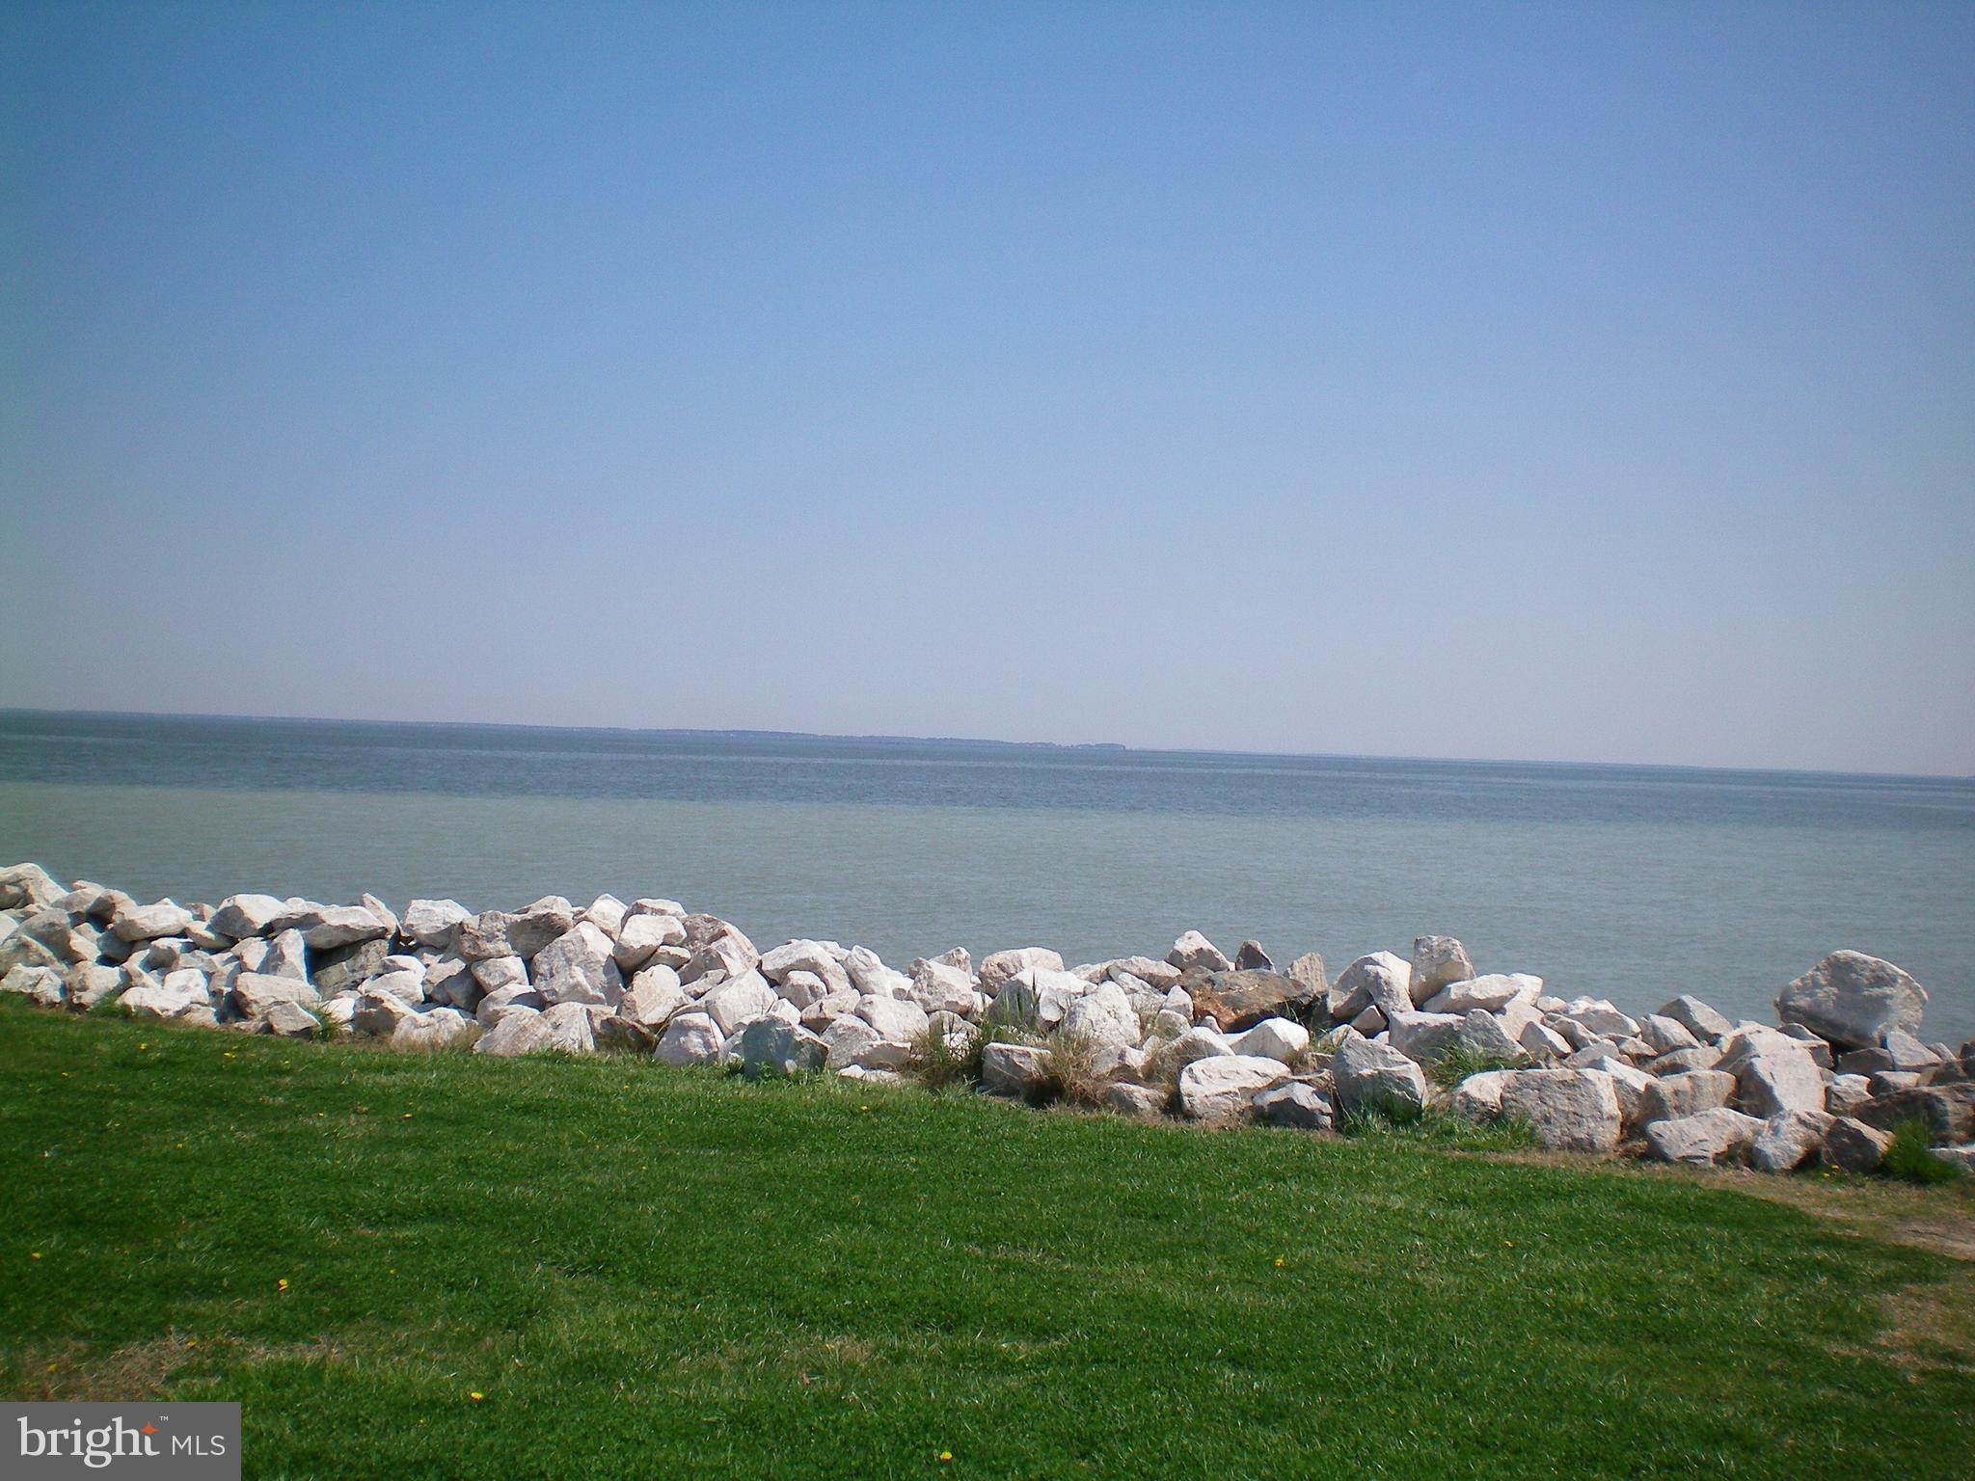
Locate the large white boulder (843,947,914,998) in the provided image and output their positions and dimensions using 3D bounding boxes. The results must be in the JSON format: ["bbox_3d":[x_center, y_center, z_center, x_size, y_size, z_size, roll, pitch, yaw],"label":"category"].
[{"bbox_3d":[-0.580,1.225,11.400,0.370,0.281,0.340,2,0,-3],"label":"large white boulder"}]

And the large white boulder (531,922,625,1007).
[{"bbox_3d":[-2.383,1.301,12.610,0.522,0.484,0.450,2,0,-11],"label":"large white boulder"}]

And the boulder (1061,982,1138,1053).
[{"bbox_3d":[0.596,1.460,11.400,0.398,0.370,0.338,2,0,0],"label":"boulder"}]

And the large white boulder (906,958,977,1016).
[{"bbox_3d":[-0.251,1.364,11.978,0.380,0.309,0.380,2,0,-1],"label":"large white boulder"}]

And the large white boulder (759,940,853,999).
[{"bbox_3d":[-1.036,1.309,12.387,0.530,0.328,0.460,2,0,-5],"label":"large white boulder"}]

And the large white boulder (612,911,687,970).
[{"bbox_3d":[-2.010,1.186,12.867,0.426,0.341,0.380,2,0,-9],"label":"large white boulder"}]

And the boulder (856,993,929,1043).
[{"bbox_3d":[-0.525,1.533,11.900,0.390,0.288,0.332,2,0,0],"label":"boulder"}]

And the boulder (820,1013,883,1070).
[{"bbox_3d":[-0.638,1.429,10.300,0.298,0.269,0.300,2,0,-3],"label":"boulder"}]

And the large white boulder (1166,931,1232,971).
[{"bbox_3d":[1.170,1.187,11.999,0.356,0.259,0.360,2,0,6],"label":"large white boulder"}]

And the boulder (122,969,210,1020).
[{"bbox_3d":[-4.762,1.468,12.577,0.495,0.289,0.380,2,0,-21],"label":"boulder"}]

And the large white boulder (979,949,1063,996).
[{"bbox_3d":[0.187,1.320,12.200,0.477,0.295,0.405,2,0,0],"label":"large white boulder"}]

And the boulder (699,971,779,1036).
[{"bbox_3d":[-1.249,1.318,10.800,0.396,0.320,0.360,2,0,-6],"label":"boulder"}]

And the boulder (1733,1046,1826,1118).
[{"bbox_3d":[3.691,1.592,10.100,0.423,0.321,0.359,2,0,0],"label":"boulder"}]

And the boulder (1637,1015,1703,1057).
[{"bbox_3d":[3.114,1.346,9.900,0.286,0.188,0.320,2,0,18],"label":"boulder"}]

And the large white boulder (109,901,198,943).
[{"bbox_3d":[-5.232,1.137,13.600,0.512,0.263,0.435,2,0,0],"label":"large white boulder"}]

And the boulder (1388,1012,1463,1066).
[{"bbox_3d":[2.032,1.381,10.000,0.380,0.275,0.360,2,0,12],"label":"boulder"}]

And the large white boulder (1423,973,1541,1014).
[{"bbox_3d":[2.418,1.245,10.600,0.567,0.216,0.400,2,0,13],"label":"large white boulder"}]

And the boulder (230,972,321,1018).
[{"bbox_3d":[-4.036,1.462,12.300,0.506,0.280,0.430,2,0,0],"label":"boulder"}]

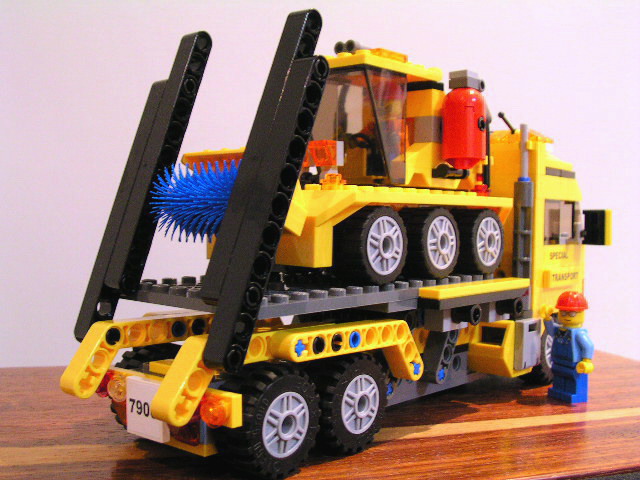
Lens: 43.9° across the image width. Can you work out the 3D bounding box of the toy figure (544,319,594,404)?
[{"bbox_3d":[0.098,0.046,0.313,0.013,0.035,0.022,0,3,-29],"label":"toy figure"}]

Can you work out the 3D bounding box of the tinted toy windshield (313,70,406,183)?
[{"bbox_3d":[0.010,-0.039,0.279,0.032,0.038,0.024,4,4,41],"label":"tinted toy windshield"}]

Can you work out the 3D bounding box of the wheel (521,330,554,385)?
[{"bbox_3d":[0.094,0.047,0.342,0.014,0.030,0.030,4,4,42],"label":"wheel"}]

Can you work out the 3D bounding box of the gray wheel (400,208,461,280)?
[{"bbox_3d":[0.036,0.001,0.272,0.014,0.024,0.024,4,4,41],"label":"gray wheel"}]

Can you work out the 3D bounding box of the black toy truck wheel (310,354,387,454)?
[{"bbox_3d":[0.007,0.049,0.245,0.014,0.030,0.030,4,4,42],"label":"black toy truck wheel"}]

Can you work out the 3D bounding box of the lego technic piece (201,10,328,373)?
[{"bbox_3d":[-0.014,-0.017,0.211,0.016,0.104,0.008,4,-18,42],"label":"lego technic piece"}]

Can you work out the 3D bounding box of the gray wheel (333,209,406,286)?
[{"bbox_3d":[0.015,0.001,0.248,0.014,0.024,0.024,4,4,41],"label":"gray wheel"}]

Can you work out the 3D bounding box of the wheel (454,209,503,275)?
[{"bbox_3d":[0.057,0.000,0.296,0.014,0.024,0.024,4,4,41],"label":"wheel"}]

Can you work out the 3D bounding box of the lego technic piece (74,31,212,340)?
[{"bbox_3d":[-0.056,-0.020,0.256,0.016,0.104,0.008,4,-16,42],"label":"lego technic piece"}]

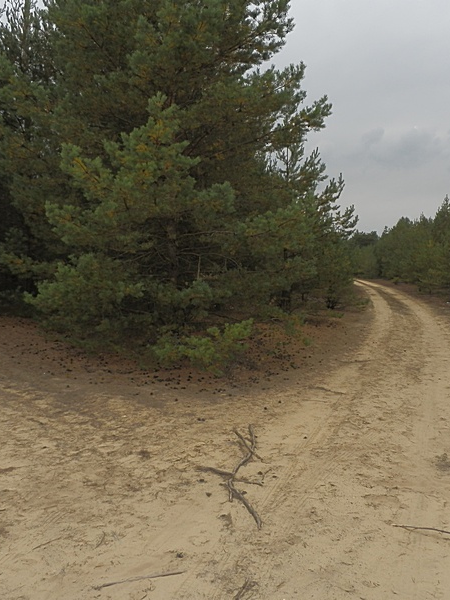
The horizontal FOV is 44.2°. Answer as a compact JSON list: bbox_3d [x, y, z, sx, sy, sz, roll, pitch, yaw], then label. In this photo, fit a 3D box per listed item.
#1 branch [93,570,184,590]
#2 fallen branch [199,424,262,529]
[{"bbox_3d":[-0.432,1.425,2.818,0.460,0.025,0.035,-1,4,-19],"label":"branch"},{"bbox_3d":[0.045,1.287,4.357,0.521,0.120,2.150,0,3,3],"label":"fallen branch"}]

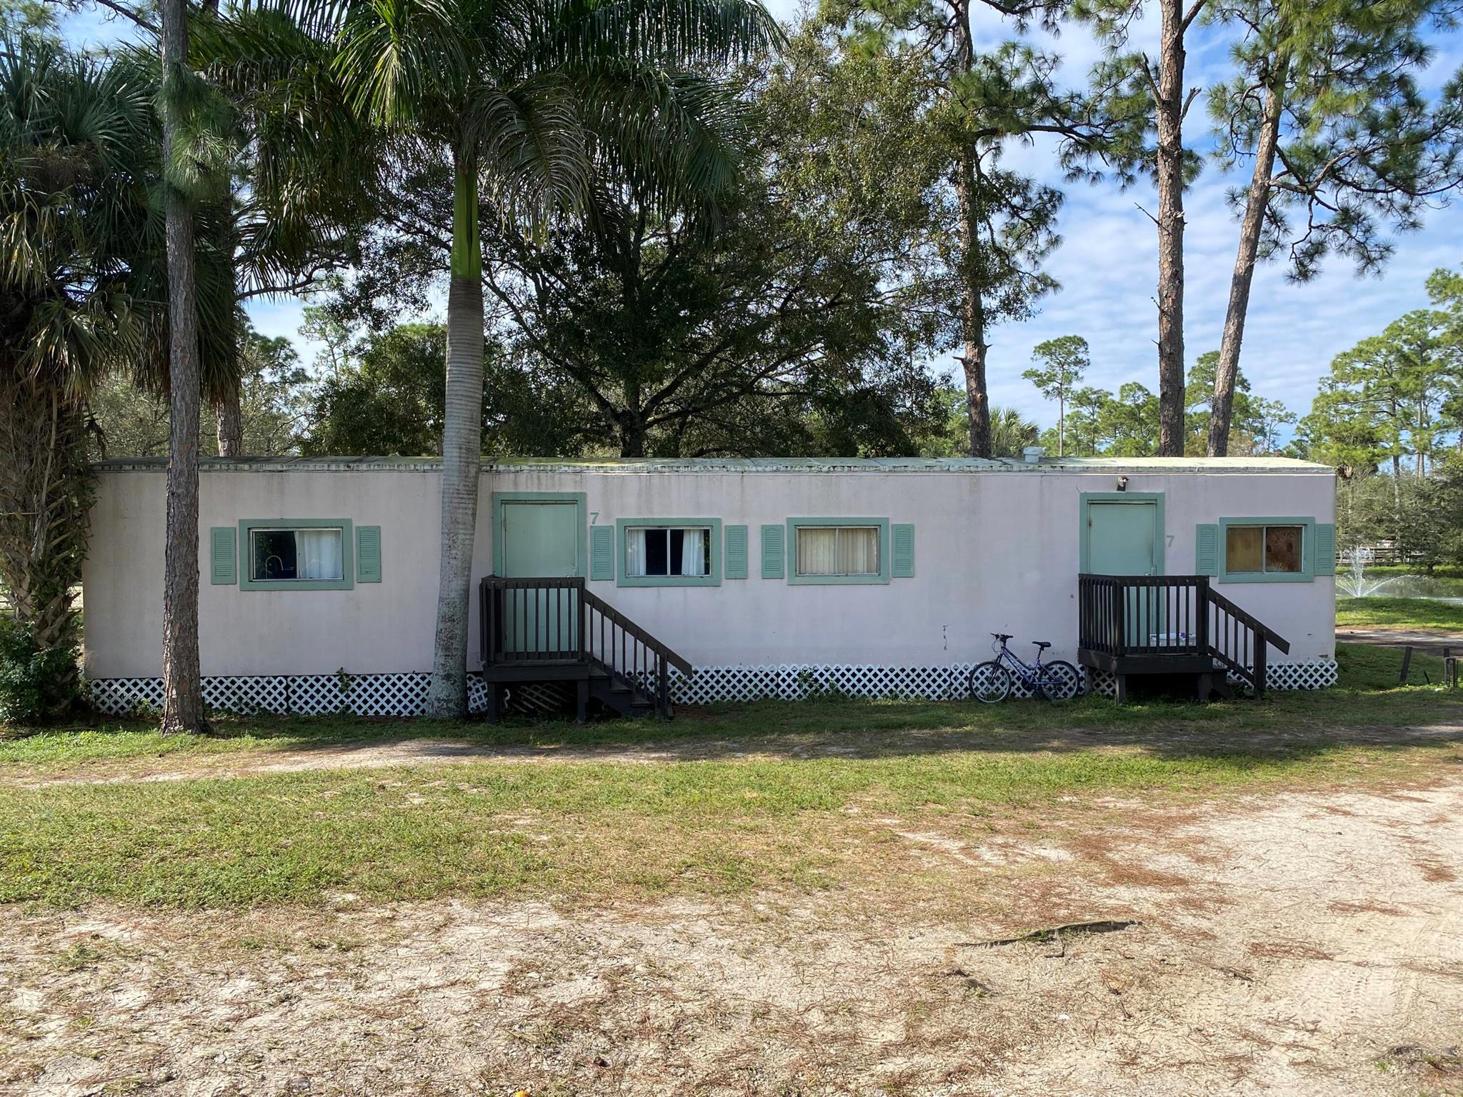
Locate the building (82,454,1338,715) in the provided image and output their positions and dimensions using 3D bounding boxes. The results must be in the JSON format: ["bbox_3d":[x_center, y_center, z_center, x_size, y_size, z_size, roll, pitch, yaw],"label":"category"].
[{"bbox_3d":[-0.013,0.329,15.937,16.293,3.360,3.450,0,1,-5],"label":"building"}]

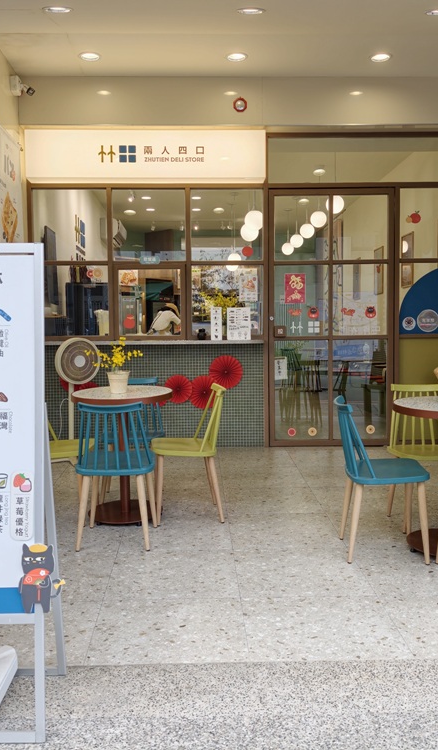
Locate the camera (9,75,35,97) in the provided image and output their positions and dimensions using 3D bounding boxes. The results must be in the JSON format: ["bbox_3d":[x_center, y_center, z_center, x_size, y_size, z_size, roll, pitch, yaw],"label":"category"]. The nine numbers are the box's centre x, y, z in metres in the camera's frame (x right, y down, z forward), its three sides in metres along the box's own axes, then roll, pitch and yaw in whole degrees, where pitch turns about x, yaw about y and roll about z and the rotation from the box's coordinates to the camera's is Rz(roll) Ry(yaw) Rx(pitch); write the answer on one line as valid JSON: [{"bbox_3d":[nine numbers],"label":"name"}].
[{"bbox_3d":[-1.622,-2.407,5.800,0.170,0.160,0.200,-4,5,-43],"label":"camera"}]

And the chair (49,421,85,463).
[{"bbox_3d":[-1.016,0.490,4.152,0.480,0.760,0.440,-1,4,-8],"label":"chair"}]

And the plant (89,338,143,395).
[{"bbox_3d":[-0.637,-0.059,4.306,0.330,0.355,0.280,-1,4,0],"label":"plant"}]

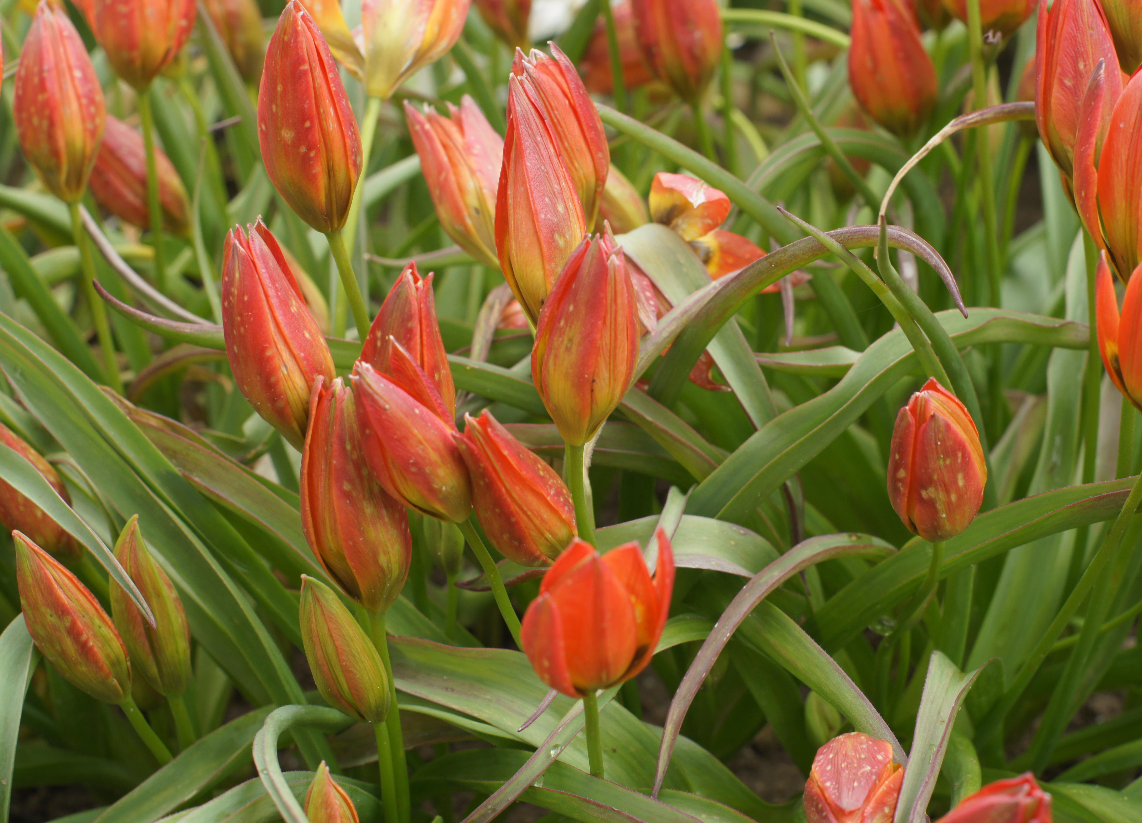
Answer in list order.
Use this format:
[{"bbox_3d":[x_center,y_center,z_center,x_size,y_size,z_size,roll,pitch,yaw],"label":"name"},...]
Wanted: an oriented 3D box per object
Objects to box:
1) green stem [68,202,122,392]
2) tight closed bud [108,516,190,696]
[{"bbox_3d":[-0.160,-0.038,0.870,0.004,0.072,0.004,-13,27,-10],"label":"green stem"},{"bbox_3d":[-0.119,0.056,0.730,0.021,0.053,0.021,-13,12,-10],"label":"tight closed bud"}]

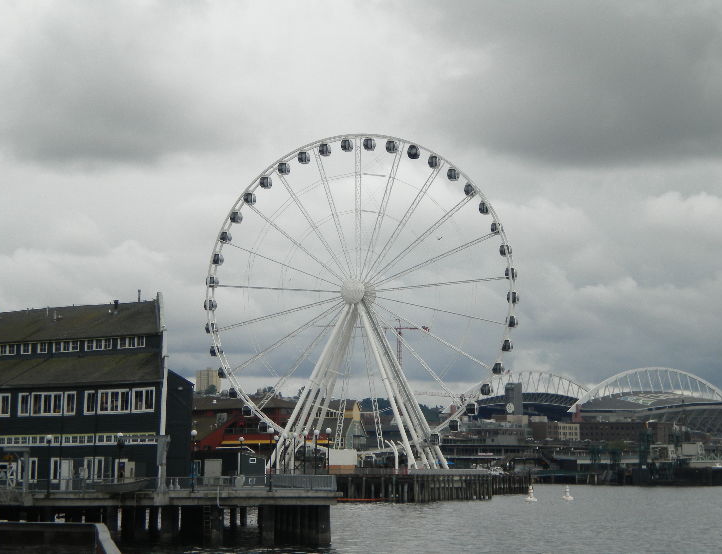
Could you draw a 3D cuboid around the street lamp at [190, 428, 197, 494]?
[{"bbox_3d":[-11.573,12.771,155.000,0.420,4.350,0.420,-3,-5,30],"label":"street lamp"}]

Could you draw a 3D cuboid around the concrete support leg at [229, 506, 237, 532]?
[{"bbox_3d":[-10.835,20.194,190.000,0.580,2.600,0.580,-3,-5,30],"label":"concrete support leg"}]

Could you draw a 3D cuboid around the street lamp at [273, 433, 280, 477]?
[{"bbox_3d":[-7.190,15.711,191.000,0.420,4.370,0.420,-3,-5,30],"label":"street lamp"}]

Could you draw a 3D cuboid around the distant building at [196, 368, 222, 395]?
[{"bbox_3d":[-210.146,145.358,3100.000,31.000,37.500,17.000,-5,-6,41],"label":"distant building"}]

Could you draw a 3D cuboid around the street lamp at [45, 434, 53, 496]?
[{"bbox_3d":[-22.425,13.596,161.000,0.420,4.400,0.420,-3,-5,30],"label":"street lamp"}]

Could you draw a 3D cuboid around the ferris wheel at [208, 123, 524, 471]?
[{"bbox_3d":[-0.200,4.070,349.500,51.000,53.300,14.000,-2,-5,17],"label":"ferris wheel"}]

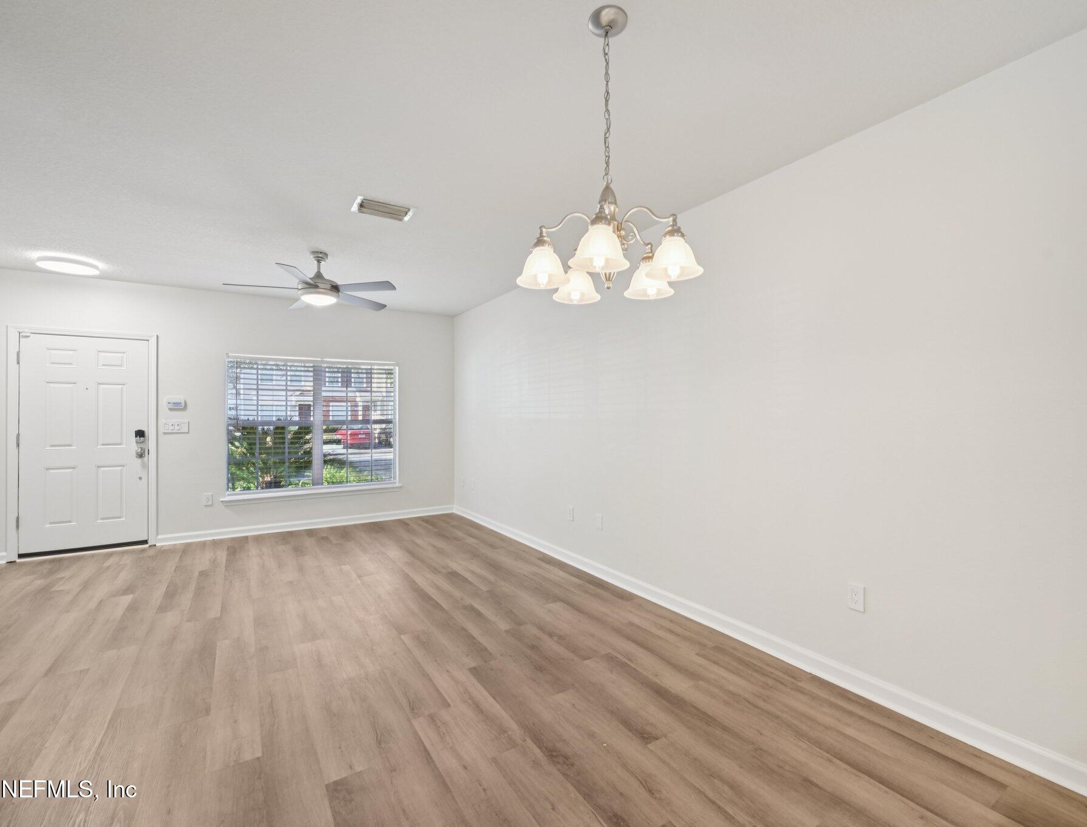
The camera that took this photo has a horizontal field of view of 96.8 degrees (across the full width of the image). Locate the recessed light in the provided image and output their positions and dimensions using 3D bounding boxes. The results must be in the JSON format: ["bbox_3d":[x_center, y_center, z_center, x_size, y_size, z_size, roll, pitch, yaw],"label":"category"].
[{"bbox_3d":[-4.199,-1.302,4.272,0.405,0.045,0.405,0,0,-32],"label":"recessed light"}]

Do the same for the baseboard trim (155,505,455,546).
[{"bbox_3d":[-2.577,1.300,5.772,3.183,0.108,0.018,0,0,-32],"label":"baseboard trim"}]

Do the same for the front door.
[{"bbox_3d":[-4.404,0.276,4.661,0.917,2.030,0.045,0,0,-32],"label":"front door"}]

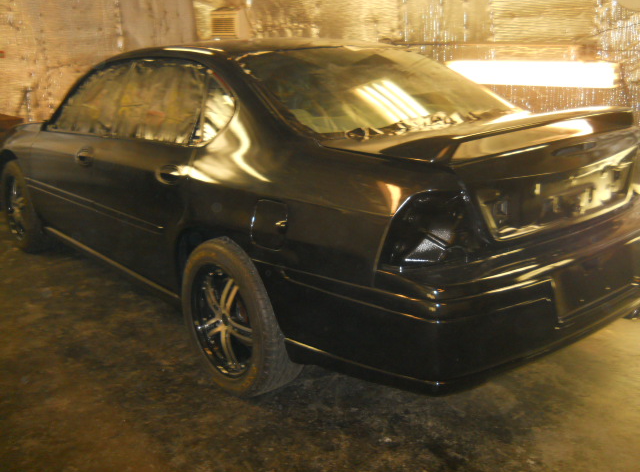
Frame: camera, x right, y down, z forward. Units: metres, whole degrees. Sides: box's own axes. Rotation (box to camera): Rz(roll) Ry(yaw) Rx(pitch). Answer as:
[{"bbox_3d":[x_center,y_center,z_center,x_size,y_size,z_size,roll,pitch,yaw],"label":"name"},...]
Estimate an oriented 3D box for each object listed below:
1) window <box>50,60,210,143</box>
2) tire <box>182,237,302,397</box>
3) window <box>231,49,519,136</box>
[{"bbox_3d":[-0.974,-0.687,3.432,0.090,0.430,1.740,23,-4,-40],"label":"window"},{"bbox_3d":[-0.317,0.322,2.777,0.225,0.668,0.668,-13,18,-37],"label":"tire"},{"bbox_3d":[0.278,-0.673,3.021,1.230,0.120,0.740,-13,43,-37],"label":"window"}]

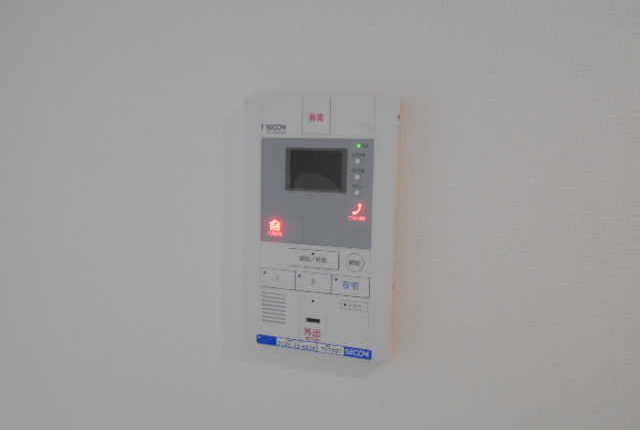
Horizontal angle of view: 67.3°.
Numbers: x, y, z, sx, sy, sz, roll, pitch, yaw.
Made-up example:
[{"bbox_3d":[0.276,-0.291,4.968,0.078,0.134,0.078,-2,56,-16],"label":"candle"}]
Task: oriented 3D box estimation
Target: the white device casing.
[{"bbox_3d":[-0.002,0.013,0.513,0.162,0.268,0.026,3,6,17],"label":"white device casing"}]

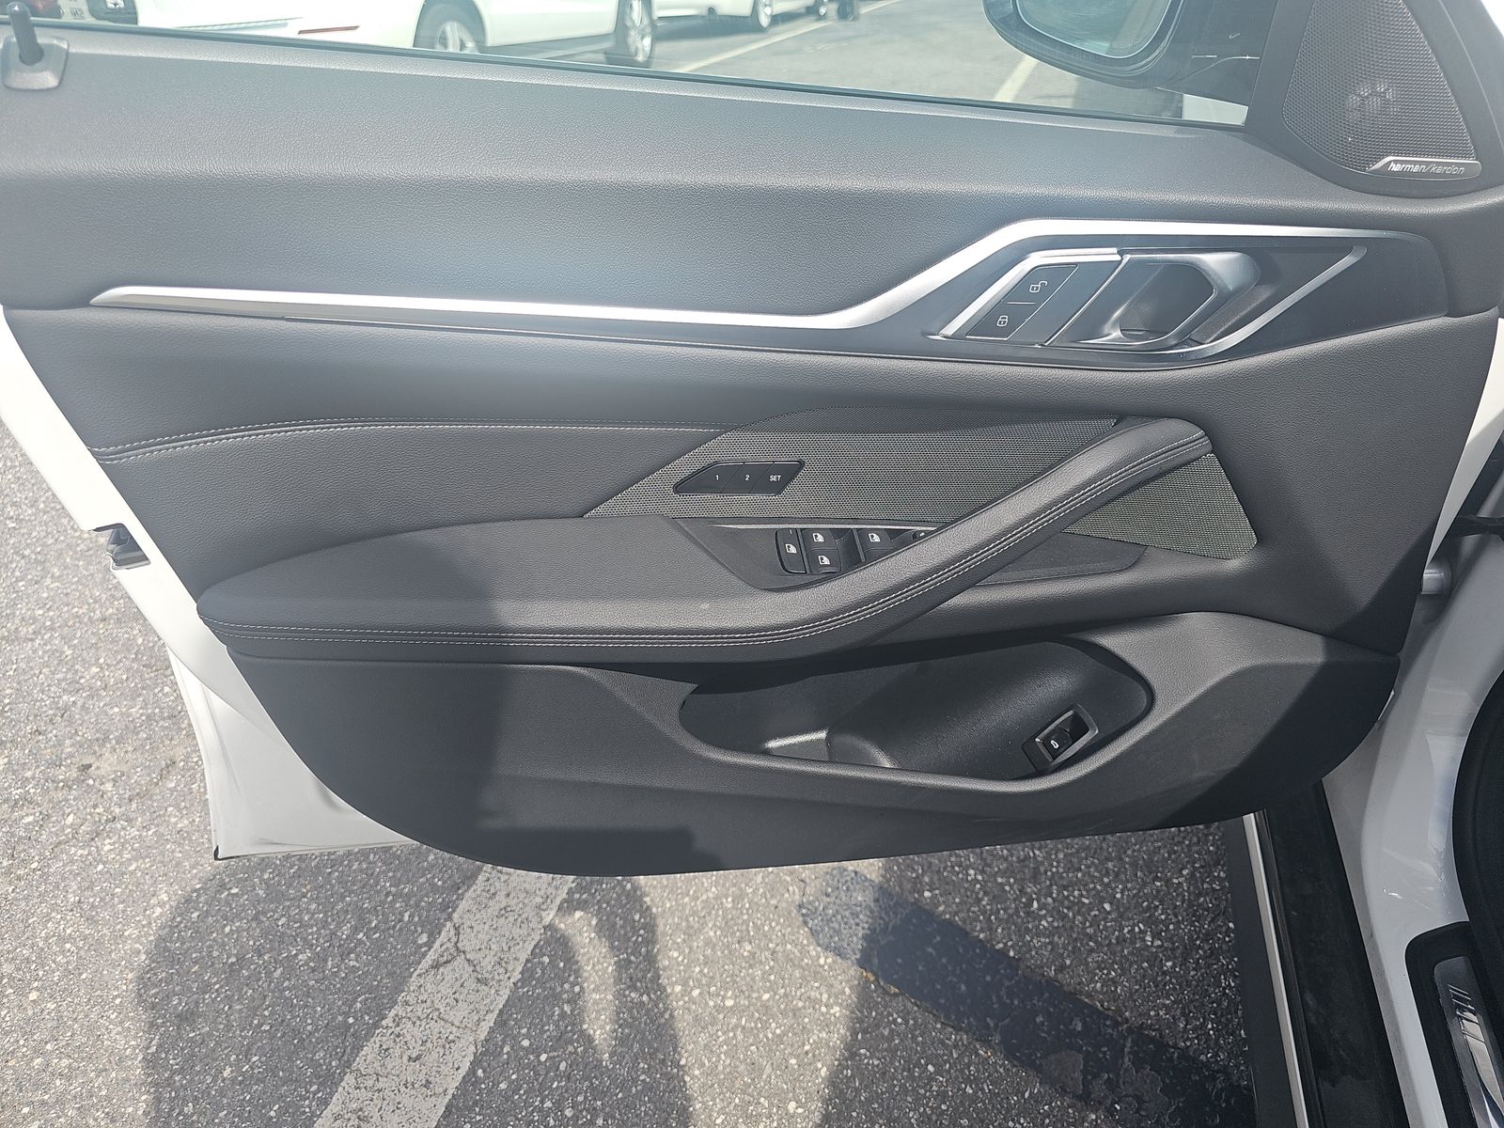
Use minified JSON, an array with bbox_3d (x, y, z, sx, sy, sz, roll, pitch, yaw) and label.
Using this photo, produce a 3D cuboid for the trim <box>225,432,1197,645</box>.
[{"bbox_3d":[-0.015,-0.015,0.685,0.690,0.145,0.110,-3,33,-8],"label":"trim"}]

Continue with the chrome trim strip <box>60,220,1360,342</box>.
[{"bbox_3d":[0.028,-0.179,0.629,0.830,0.075,0.040,-3,33,-8],"label":"chrome trim strip"}]

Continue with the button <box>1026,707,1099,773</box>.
[{"bbox_3d":[0.260,0.146,0.835,0.056,0.020,0.028,-38,80,5],"label":"button"}]

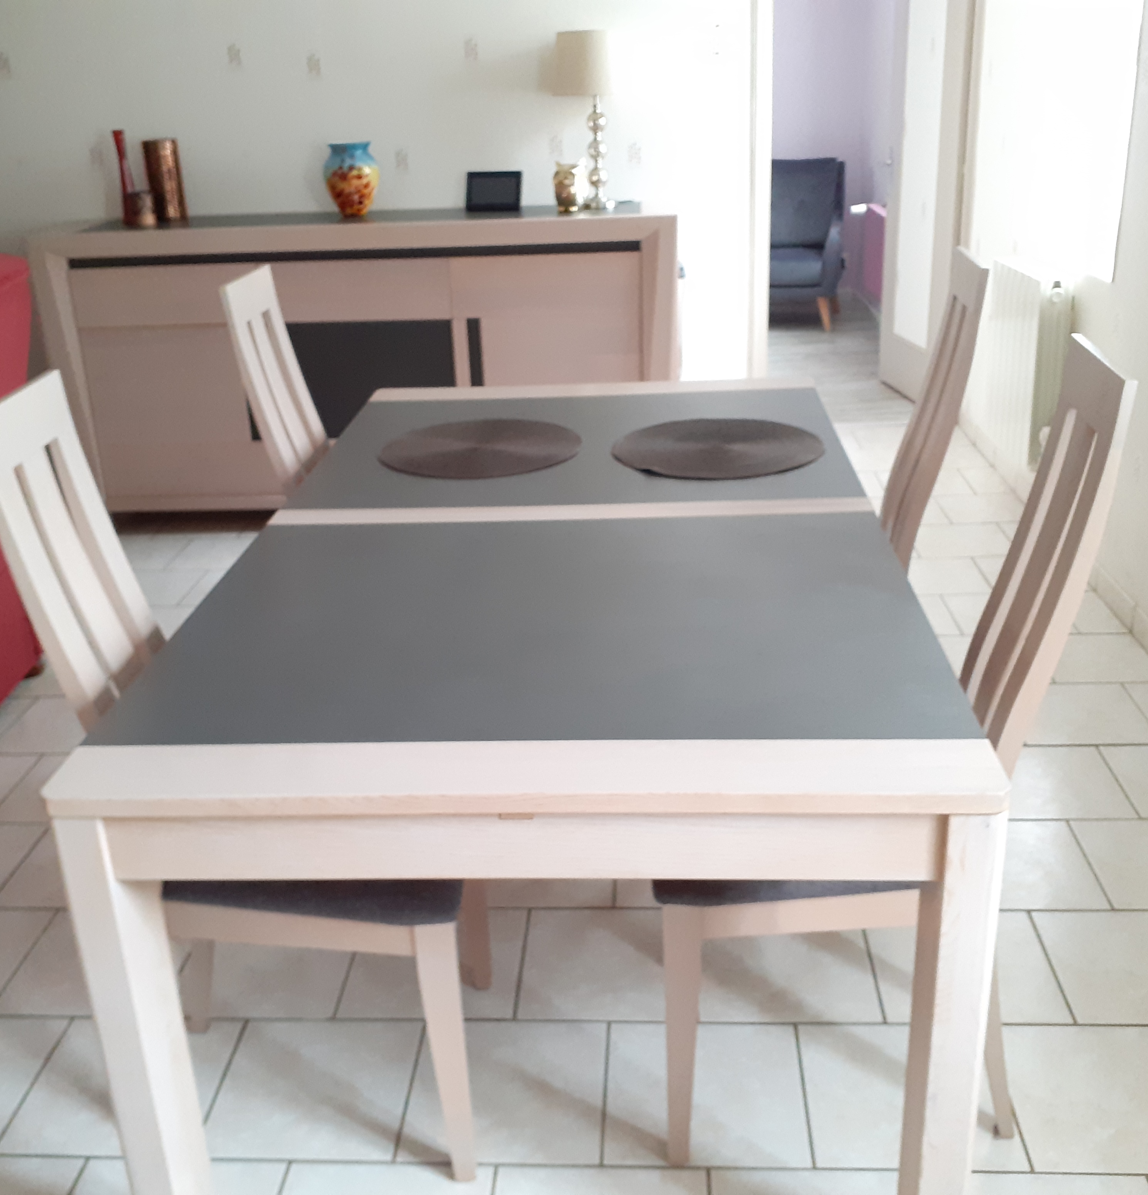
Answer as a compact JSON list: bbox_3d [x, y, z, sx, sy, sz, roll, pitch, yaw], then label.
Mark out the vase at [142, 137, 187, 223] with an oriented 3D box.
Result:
[{"bbox_3d":[-1.378,-1.407,4.191,0.120,0.260,0.120,-1,23,4],"label":"vase"}]

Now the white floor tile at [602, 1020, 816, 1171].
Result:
[{"bbox_3d":[0.197,0.741,1.881,0.297,0.010,0.293,-1,23,4],"label":"white floor tile"}]

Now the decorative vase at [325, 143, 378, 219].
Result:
[{"bbox_3d":[-0.730,-1.386,4.110,0.182,0.233,0.182,0,24,5],"label":"decorative vase"}]

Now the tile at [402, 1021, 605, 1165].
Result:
[{"bbox_3d":[-0.102,0.746,1.902,0.297,0.010,0.293,-1,23,4],"label":"tile"}]

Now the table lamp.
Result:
[{"bbox_3d":[0.031,-1.502,3.926,0.201,0.527,0.201,0,24,5],"label":"table lamp"}]

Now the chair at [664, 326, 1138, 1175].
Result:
[{"bbox_3d":[0.364,0.222,1.724,0.540,1.100,0.445,0,24,6],"label":"chair"}]

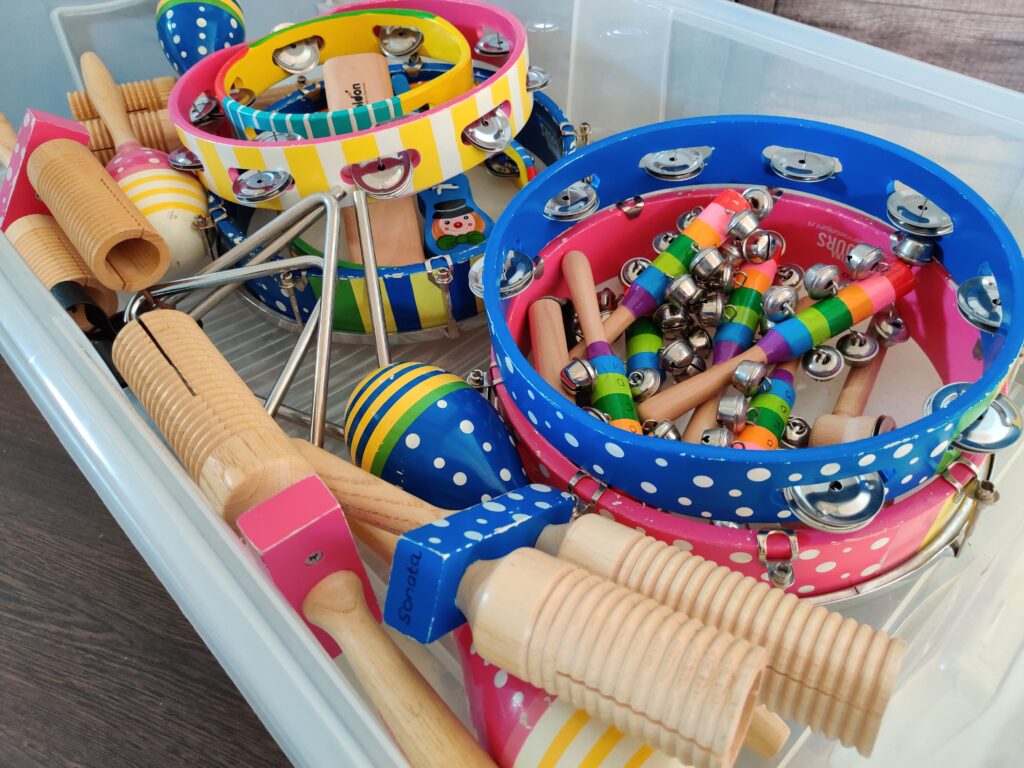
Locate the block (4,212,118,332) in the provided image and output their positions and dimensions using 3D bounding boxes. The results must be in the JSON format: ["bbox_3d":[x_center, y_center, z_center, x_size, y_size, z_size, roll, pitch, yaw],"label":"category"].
[{"bbox_3d":[-0.282,-0.070,0.497,0.041,0.041,0.080,-34,58,-22],"label":"block"}]

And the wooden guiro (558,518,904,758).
[{"bbox_3d":[0.075,0.088,0.297,0.123,0.040,0.040,19,53,28],"label":"wooden guiro"}]

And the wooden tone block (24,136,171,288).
[{"bbox_3d":[-0.247,-0.102,0.473,0.041,0.041,0.111,-34,58,-22],"label":"wooden tone block"}]

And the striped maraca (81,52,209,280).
[{"bbox_3d":[-0.276,-0.170,0.577,0.065,0.065,0.236,-25,64,-16],"label":"striped maraca"}]

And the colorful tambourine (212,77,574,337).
[{"bbox_3d":[-0.078,-0.138,0.560,0.260,0.053,0.260,-6,49,0],"label":"colorful tambourine"}]

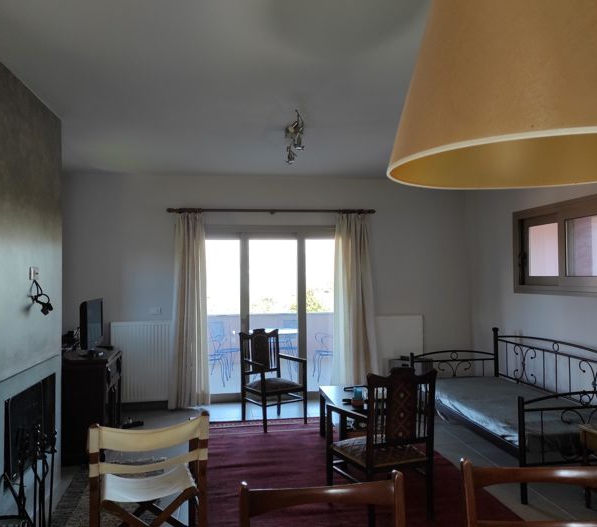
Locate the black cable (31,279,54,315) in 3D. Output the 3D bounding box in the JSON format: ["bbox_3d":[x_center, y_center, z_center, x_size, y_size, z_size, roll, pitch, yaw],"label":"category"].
[{"bbox_3d":[-1.698,0.229,3.369,0.102,0.239,0.203,0,-2,-8],"label":"black cable"}]

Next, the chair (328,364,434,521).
[{"bbox_3d":[0.544,1.126,3.320,0.534,0.959,0.553,0,-2,-22],"label":"chair"}]

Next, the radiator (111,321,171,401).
[{"bbox_3d":[-1.765,1.122,5.812,0.702,0.915,0.112,0,-2,-8],"label":"radiator"}]

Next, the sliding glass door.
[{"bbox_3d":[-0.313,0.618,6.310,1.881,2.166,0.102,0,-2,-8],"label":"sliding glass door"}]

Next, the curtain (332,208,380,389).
[{"bbox_3d":[0.666,0.523,6.126,0.630,2.277,0.152,0,-2,-8],"label":"curtain"}]

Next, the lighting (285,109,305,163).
[{"bbox_3d":[-0.031,-1.011,4.135,0.152,0.213,0.864,-1,-1,-3],"label":"lighting"}]

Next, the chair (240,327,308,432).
[{"bbox_3d":[-0.273,1.188,5.347,0.534,0.959,0.553,0,-2,-35],"label":"chair"}]

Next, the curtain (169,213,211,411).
[{"bbox_3d":[-1.256,0.538,5.846,0.498,2.277,0.152,0,-2,-8],"label":"curtain"}]

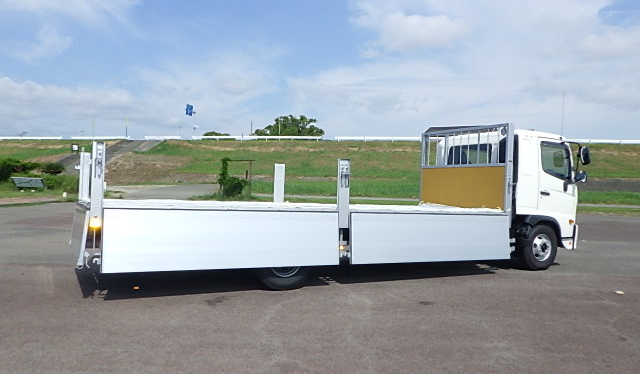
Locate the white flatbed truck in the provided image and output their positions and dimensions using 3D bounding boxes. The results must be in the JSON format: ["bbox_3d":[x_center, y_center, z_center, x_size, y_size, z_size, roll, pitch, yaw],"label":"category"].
[{"bbox_3d":[0.659,0.130,9.019,8.914,2.623,2.512,1,0,-28],"label":"white flatbed truck"}]

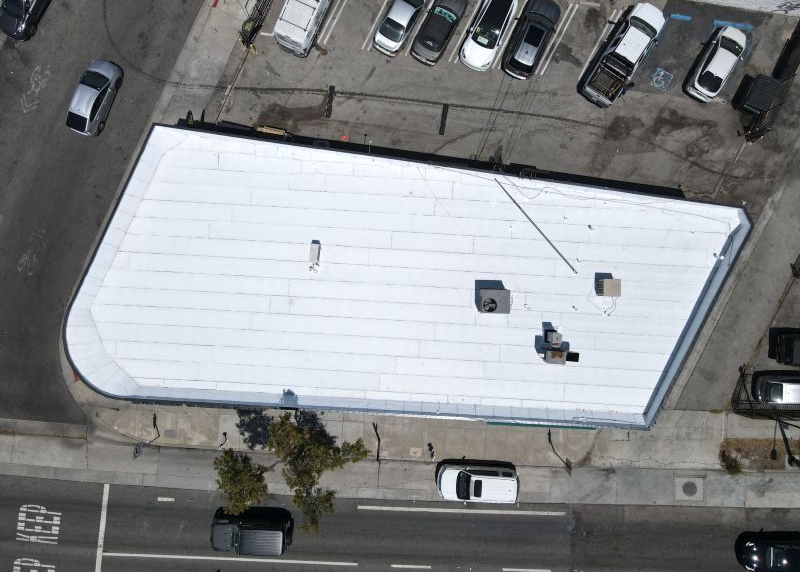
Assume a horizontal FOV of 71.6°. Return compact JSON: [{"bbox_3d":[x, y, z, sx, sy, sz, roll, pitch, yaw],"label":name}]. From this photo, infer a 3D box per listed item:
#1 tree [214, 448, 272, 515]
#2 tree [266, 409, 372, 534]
[{"bbox_3d":[-7.950,9.850,29.500,2.600,5.200,2.900,0,90,-1],"label":"tree"},{"bbox_3d":[-4.050,9.200,29.300,5.000,6.400,5.700,0,90,-1],"label":"tree"}]

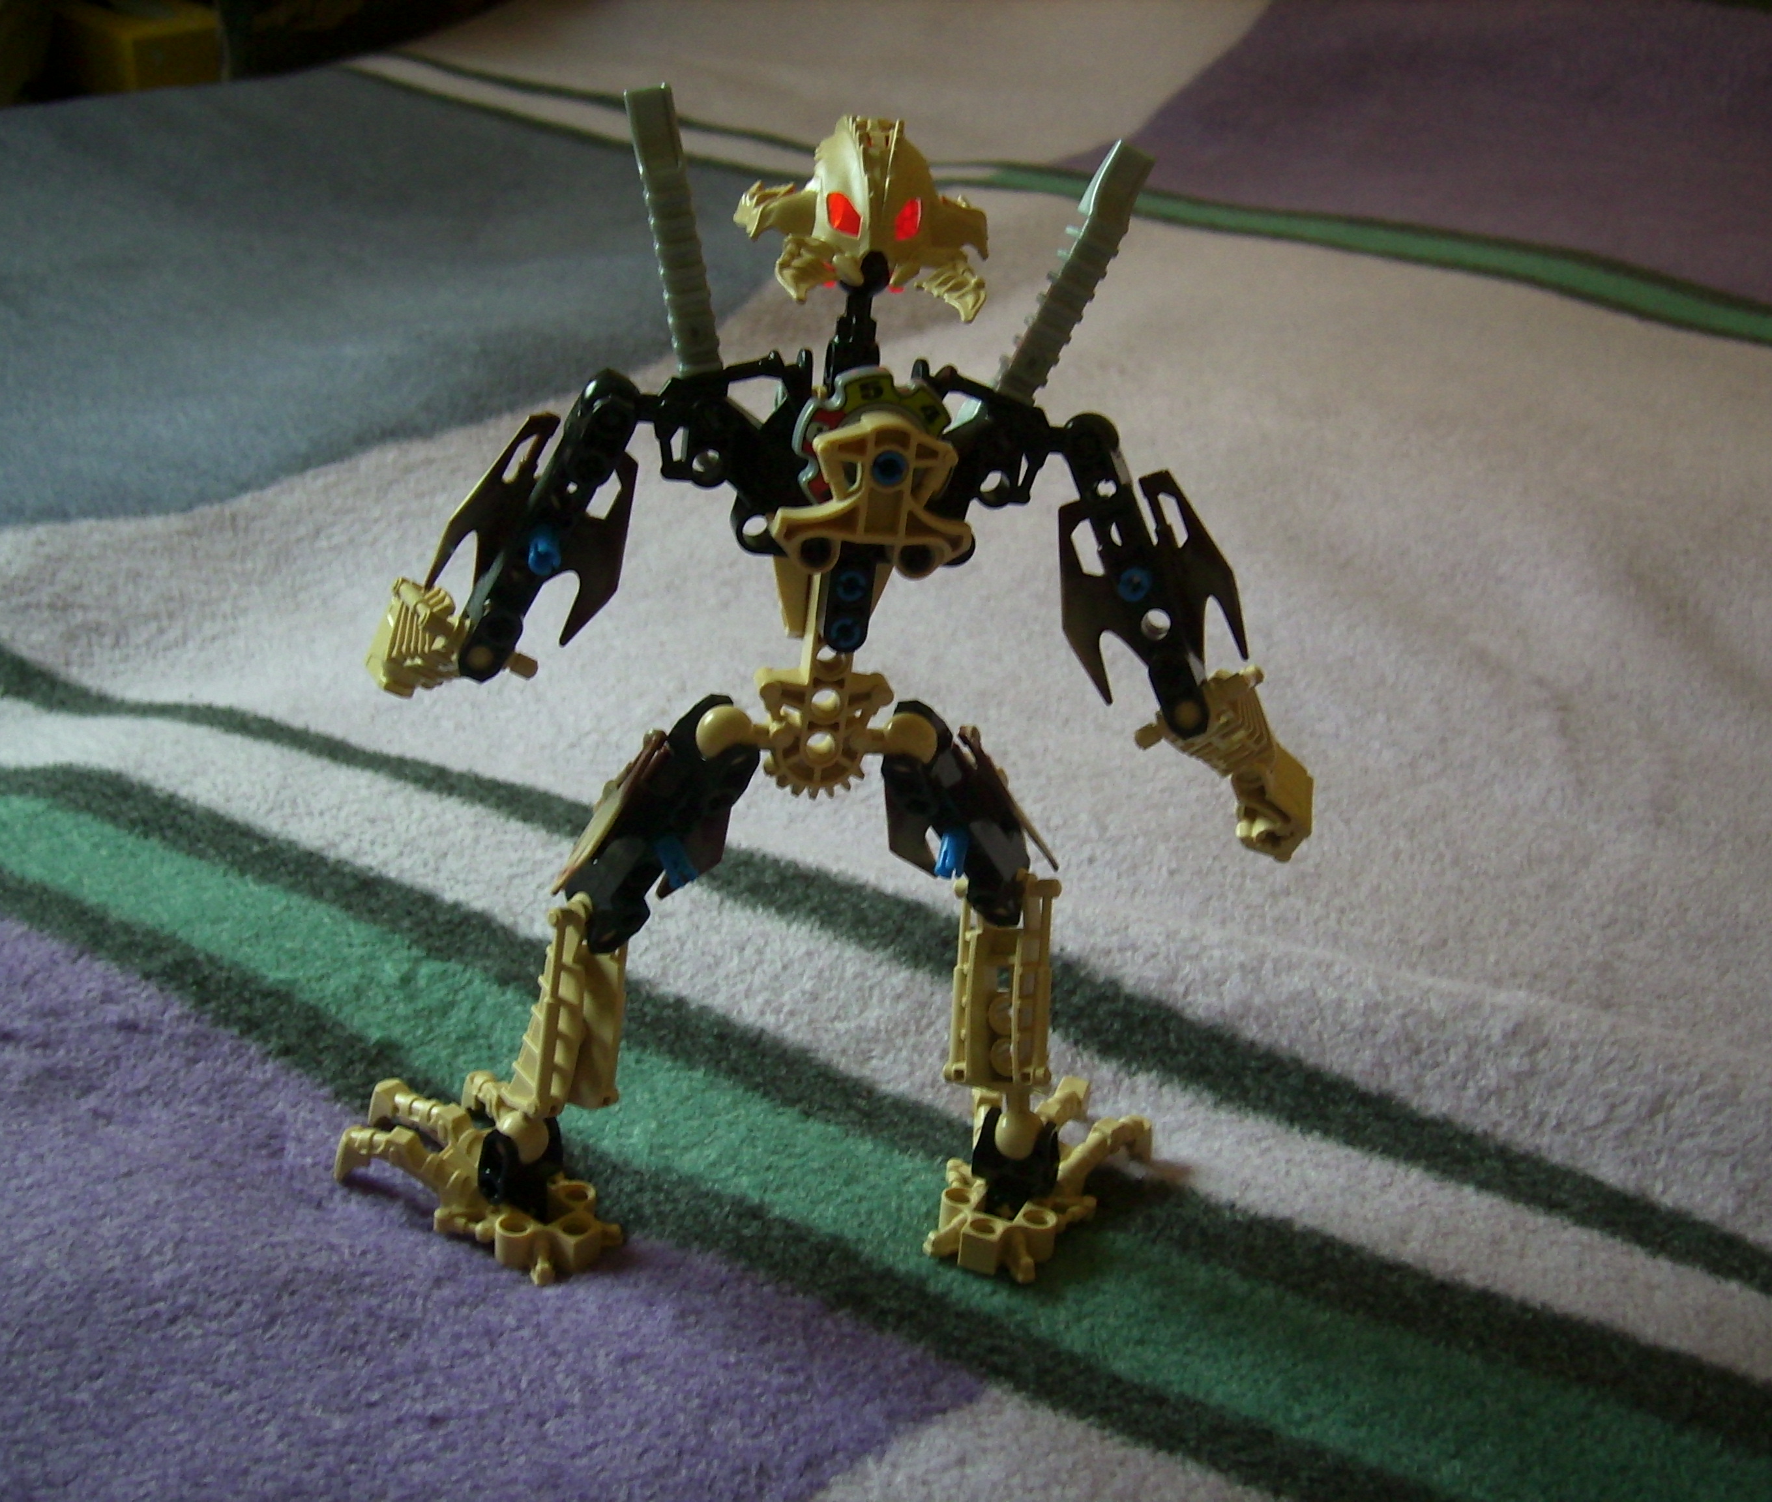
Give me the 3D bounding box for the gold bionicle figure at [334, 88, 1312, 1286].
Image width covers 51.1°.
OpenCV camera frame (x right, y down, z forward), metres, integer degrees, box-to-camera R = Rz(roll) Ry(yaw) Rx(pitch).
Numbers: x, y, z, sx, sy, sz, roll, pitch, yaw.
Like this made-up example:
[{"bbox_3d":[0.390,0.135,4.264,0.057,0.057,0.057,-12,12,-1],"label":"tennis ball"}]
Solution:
[{"bbox_3d":[-0.013,-0.001,0.333,0.173,0.215,0.080,-2,26,-17],"label":"gold bionicle figure"}]

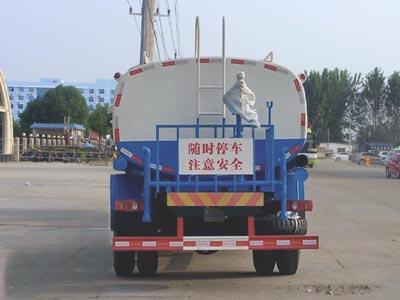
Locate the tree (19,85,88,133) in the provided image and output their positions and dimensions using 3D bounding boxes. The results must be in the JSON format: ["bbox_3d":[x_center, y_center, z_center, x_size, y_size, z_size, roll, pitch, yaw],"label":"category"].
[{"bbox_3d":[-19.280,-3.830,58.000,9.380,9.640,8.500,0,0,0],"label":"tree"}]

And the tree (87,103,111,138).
[{"bbox_3d":[-12.300,-2.400,54.000,3.570,6.890,3.600,0,0,0],"label":"tree"}]

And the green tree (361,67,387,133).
[{"bbox_3d":[33.780,-7.360,85.000,4.650,16.840,4.600,0,0,0],"label":"green tree"}]

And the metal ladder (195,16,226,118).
[{"bbox_3d":[0.120,-0.970,5.200,0.340,1.240,0.300,0,0,-6],"label":"metal ladder"}]

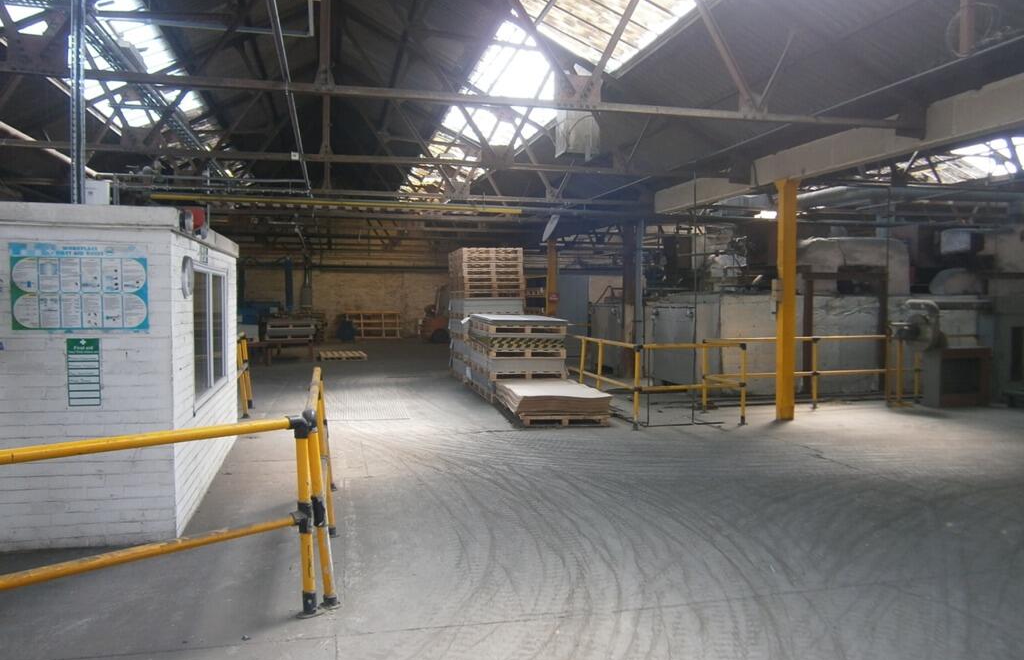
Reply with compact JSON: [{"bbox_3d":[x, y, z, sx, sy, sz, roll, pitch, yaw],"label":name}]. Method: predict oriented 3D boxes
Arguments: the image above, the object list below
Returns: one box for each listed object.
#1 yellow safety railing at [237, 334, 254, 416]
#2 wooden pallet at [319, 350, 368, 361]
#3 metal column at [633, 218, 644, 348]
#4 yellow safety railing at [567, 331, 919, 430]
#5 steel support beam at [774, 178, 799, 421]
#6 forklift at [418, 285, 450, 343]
[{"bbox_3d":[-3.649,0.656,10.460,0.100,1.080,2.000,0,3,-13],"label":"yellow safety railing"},{"bbox_3d":[-4.375,0.680,20.087,1.200,0.140,1.000,0,3,-13],"label":"wooden pallet"},{"bbox_3d":[2.544,-0.647,15.550,0.180,3.250,0.180,0,3,-13],"label":"metal column"},{"bbox_3d":[3.843,0.648,11.450,5.470,1.050,2.600,0,3,-13],"label":"yellow safety railing"},{"bbox_3d":[3.730,-0.409,10.479,0.180,3.250,0.180,0,3,-13],"label":"steel support beam"},{"bbox_3d":[-1.951,-0.652,27.616,2.900,2.120,1.150,0,3,-13],"label":"forklift"}]

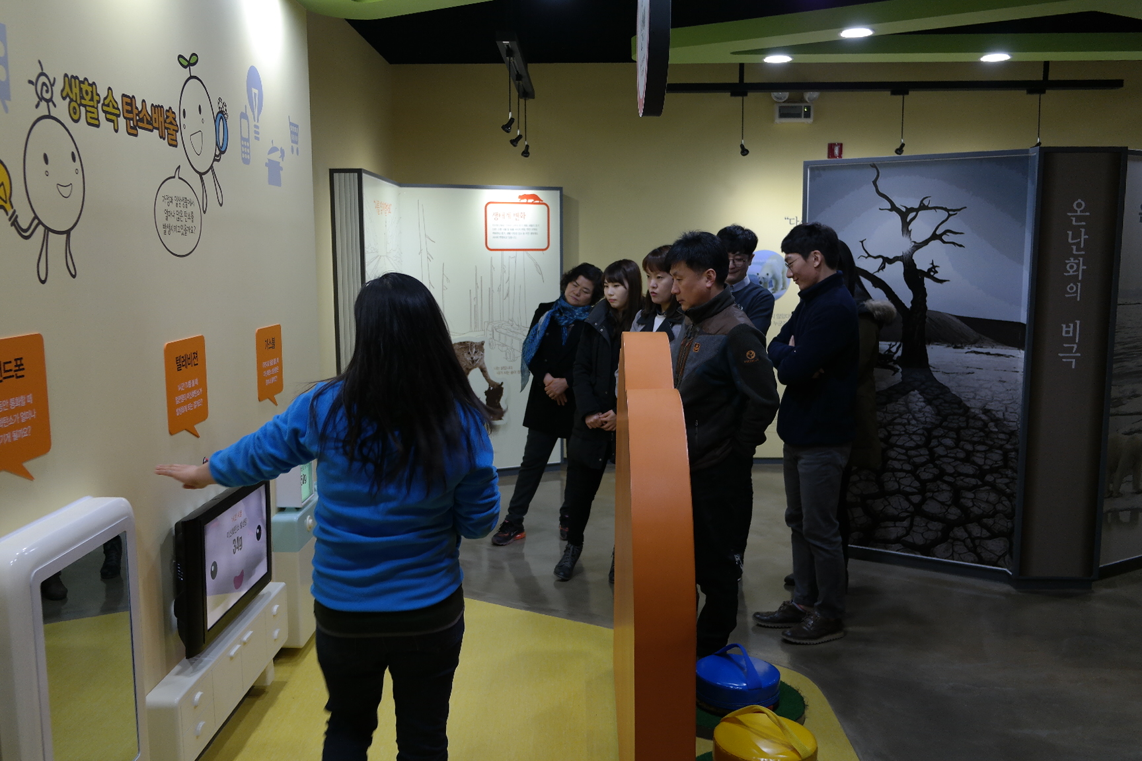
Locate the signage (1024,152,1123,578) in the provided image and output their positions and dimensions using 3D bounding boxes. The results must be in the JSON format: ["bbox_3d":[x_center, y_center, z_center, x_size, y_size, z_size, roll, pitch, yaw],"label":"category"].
[{"bbox_3d":[2.355,-0.034,4.540,0.390,2.080,0.090,0,7,0],"label":"signage"}]

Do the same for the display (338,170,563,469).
[{"bbox_3d":[-0.690,-0.269,6.375,1.180,2.100,1.300,-1,7,-6],"label":"display"}]

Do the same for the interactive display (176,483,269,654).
[{"bbox_3d":[-1.155,0.592,3.206,0.090,0.405,0.650,0,7,0],"label":"interactive display"}]

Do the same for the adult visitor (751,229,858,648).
[{"bbox_3d":[0.970,0.210,3.995,0.380,1.730,0.500,-1,7,-12],"label":"adult visitor"}]

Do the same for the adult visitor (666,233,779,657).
[{"bbox_3d":[0.560,0.264,3.720,0.360,1.690,0.520,-3,8,-23],"label":"adult visitor"}]

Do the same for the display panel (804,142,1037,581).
[{"bbox_3d":[1.700,-0.072,4.857,1.070,2.080,0.080,4,8,28],"label":"display panel"}]

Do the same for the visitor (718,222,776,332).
[{"bbox_3d":[0.830,0.107,4.748,0.500,1.750,0.320,4,8,30],"label":"visitor"}]

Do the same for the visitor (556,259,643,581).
[{"bbox_3d":[0.130,0.194,4.699,0.480,1.590,0.400,5,8,33],"label":"visitor"}]

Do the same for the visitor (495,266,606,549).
[{"bbox_3d":[-0.110,0.118,5.395,0.580,1.570,0.400,3,8,26],"label":"visitor"}]

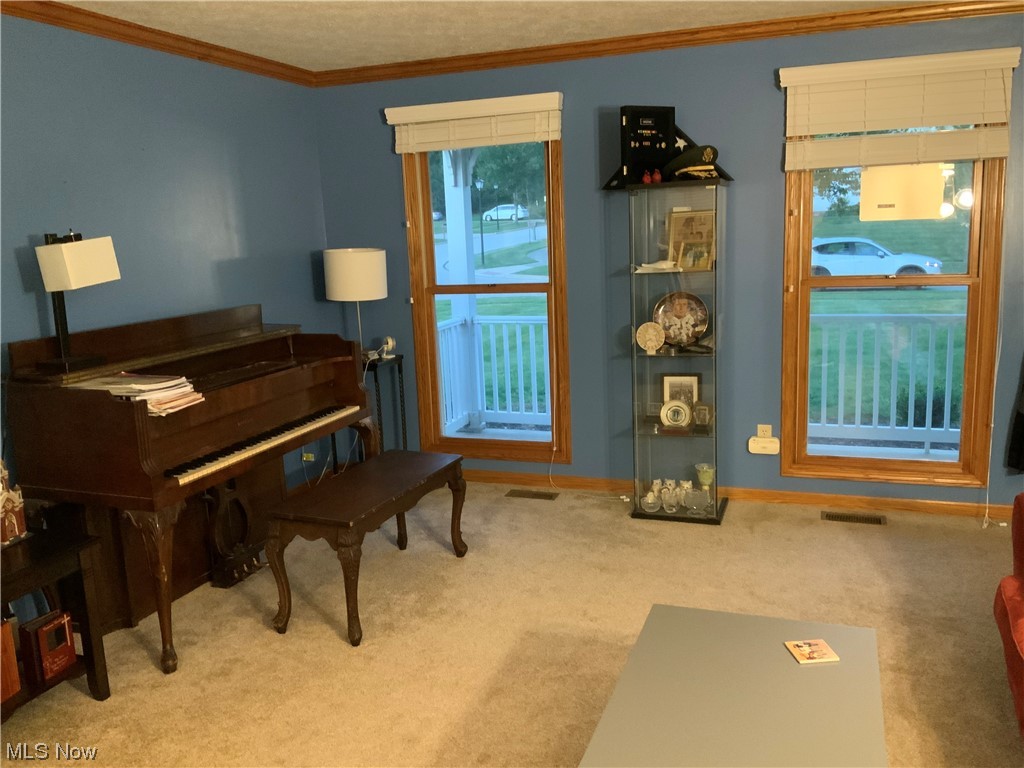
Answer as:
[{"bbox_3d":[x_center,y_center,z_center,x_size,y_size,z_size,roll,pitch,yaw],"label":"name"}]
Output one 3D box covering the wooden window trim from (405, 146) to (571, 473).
[{"bbox_3d":[-0.136,-0.487,4.758,0.910,1.872,0.075,1,11,19],"label":"wooden window trim"}]

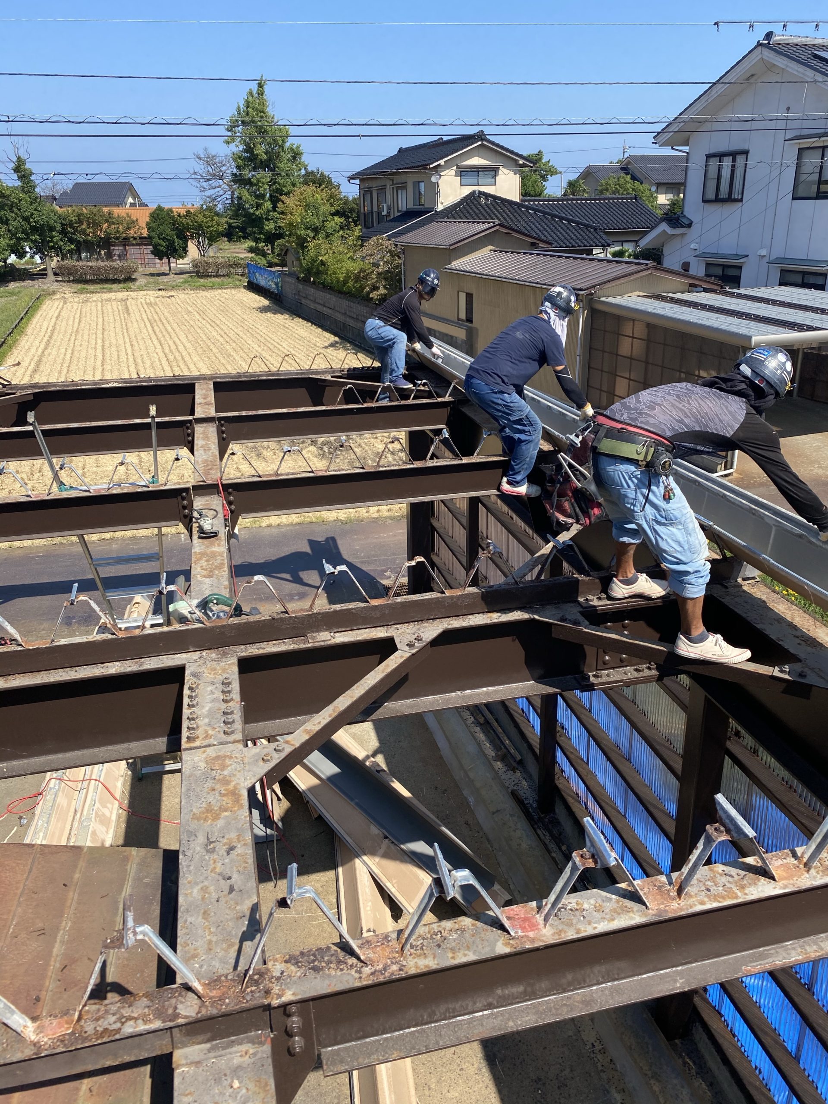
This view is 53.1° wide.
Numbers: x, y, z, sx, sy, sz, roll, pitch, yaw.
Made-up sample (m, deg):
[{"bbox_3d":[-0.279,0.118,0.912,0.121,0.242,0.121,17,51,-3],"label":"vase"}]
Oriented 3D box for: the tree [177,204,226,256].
[{"bbox_3d":[-16.775,-24.567,65.427,3.900,5.090,3.900,-6,23,-12],"label":"tree"}]

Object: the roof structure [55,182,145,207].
[{"bbox_3d":[-35.712,-41.146,95.533,8.800,2.700,7.500,-2,22,-4],"label":"roof structure"}]

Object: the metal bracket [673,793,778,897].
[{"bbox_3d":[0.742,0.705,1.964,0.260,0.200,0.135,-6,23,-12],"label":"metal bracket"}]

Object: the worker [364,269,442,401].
[{"bbox_3d":[-0.110,-2.240,8.500,0.780,1.360,0.550,-4,22,-6],"label":"worker"}]

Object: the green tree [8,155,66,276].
[{"bbox_3d":[-26.600,-23.221,58.321,4.300,8.410,4.300,-10,24,-21],"label":"green tree"}]

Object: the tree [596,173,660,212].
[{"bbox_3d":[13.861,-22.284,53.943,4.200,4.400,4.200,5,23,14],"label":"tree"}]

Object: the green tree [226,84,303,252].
[{"bbox_3d":[-14.694,-37.167,81.001,7.797,15.838,7.797,-4,23,-8],"label":"green tree"}]

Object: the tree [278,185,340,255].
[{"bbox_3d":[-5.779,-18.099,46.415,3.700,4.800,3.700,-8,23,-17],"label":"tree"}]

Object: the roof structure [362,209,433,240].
[{"bbox_3d":[-0.935,-14.976,37.871,2.600,1.150,4.100,-8,23,-17],"label":"roof structure"}]

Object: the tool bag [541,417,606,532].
[{"bbox_3d":[0.630,-0.295,3.283,0.200,0.400,0.220,-20,29,-39],"label":"tool bag"}]

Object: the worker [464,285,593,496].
[{"bbox_3d":[0.717,-0.984,5.216,0.780,1.316,0.500,-7,23,-16],"label":"worker"}]

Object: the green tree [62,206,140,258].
[{"bbox_3d":[-24.037,-23.651,63.573,6.000,5.110,5.000,-9,23,-18],"label":"green tree"}]

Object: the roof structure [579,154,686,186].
[{"bbox_3d":[19.147,-31.485,68.884,10.300,2.500,7.600,-8,23,-16],"label":"roof structure"}]

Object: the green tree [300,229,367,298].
[{"bbox_3d":[-3.595,-12.569,36.965,2.900,3.340,2.900,-3,22,-4],"label":"green tree"}]

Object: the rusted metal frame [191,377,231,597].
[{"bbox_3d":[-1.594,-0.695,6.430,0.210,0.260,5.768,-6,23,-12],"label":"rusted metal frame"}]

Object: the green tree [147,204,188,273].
[{"bbox_3d":[-20.107,-25.239,67.143,3.401,5.162,3.401,-6,23,-14],"label":"green tree"}]

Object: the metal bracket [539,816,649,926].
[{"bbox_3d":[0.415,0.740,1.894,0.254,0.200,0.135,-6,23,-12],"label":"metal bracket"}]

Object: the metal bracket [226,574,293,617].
[{"bbox_3d":[-0.647,0.175,3.410,0.255,0.185,0.055,-6,23,-12],"label":"metal bracket"}]

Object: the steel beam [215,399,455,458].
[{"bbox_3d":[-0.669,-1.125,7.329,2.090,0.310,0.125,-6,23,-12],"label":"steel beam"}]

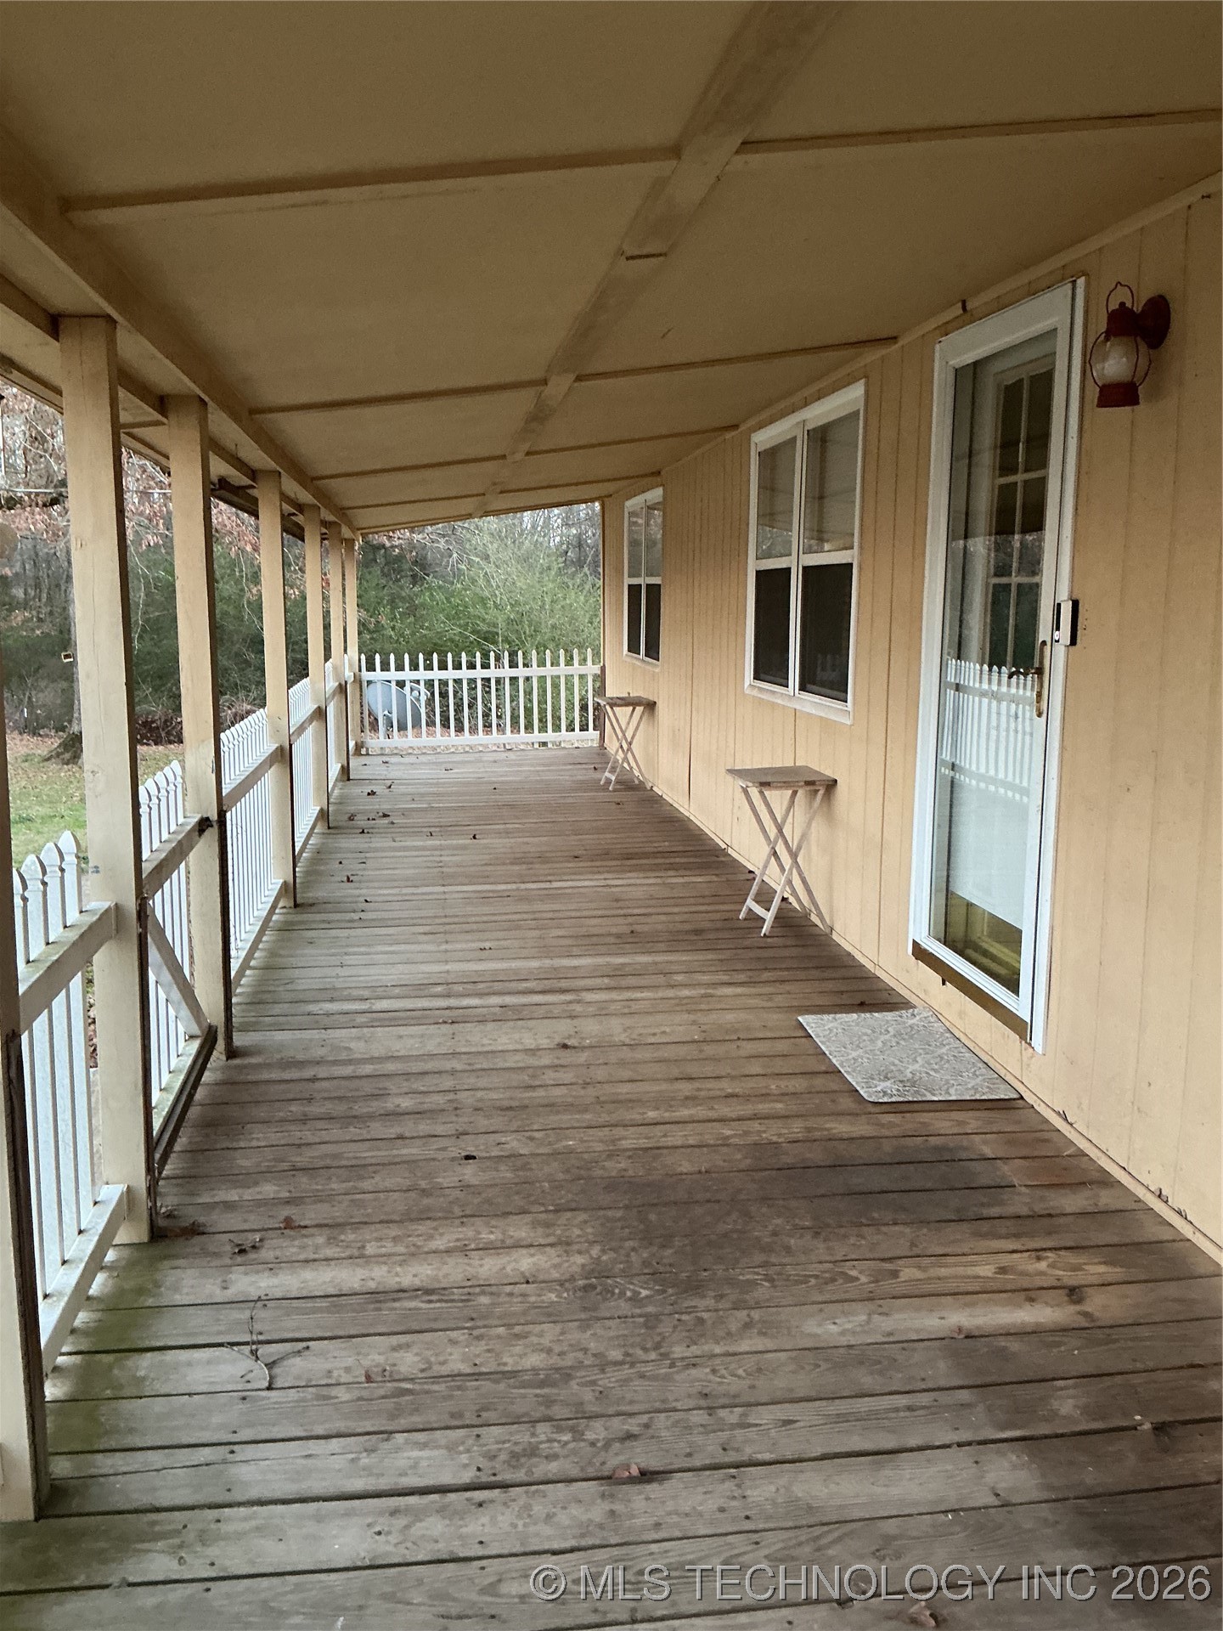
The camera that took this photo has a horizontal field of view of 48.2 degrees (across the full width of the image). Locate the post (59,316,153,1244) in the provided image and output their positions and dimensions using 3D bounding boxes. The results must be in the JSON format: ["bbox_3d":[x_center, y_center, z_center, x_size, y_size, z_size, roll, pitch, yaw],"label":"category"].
[{"bbox_3d":[-1.046,-0.030,2.861,0.090,1.924,0.090,-1,9,-8],"label":"post"}]

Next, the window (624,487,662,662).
[{"bbox_3d":[0.233,-1.782,10.394,0.070,1.280,1.810,-1,9,-8],"label":"window"}]

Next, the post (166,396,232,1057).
[{"bbox_3d":[-1.210,-0.223,4.026,0.090,1.942,0.090,-1,9,-8],"label":"post"}]

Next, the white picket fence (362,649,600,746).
[{"bbox_3d":[-1.180,-1.062,12.460,2.160,0.850,0.080,-1,9,-8],"label":"white picket fence"}]

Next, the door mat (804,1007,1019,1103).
[{"bbox_3d":[0.882,0.723,4.201,0.445,0.015,0.790,-1,9,-8],"label":"door mat"}]

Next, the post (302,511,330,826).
[{"bbox_3d":[-1.778,-0.880,8.254,0.090,1.927,0.090,-1,9,-8],"label":"post"}]

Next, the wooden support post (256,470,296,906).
[{"bbox_3d":[-1.482,-0.541,6.086,0.090,1.931,0.090,-1,9,-8],"label":"wooden support post"}]

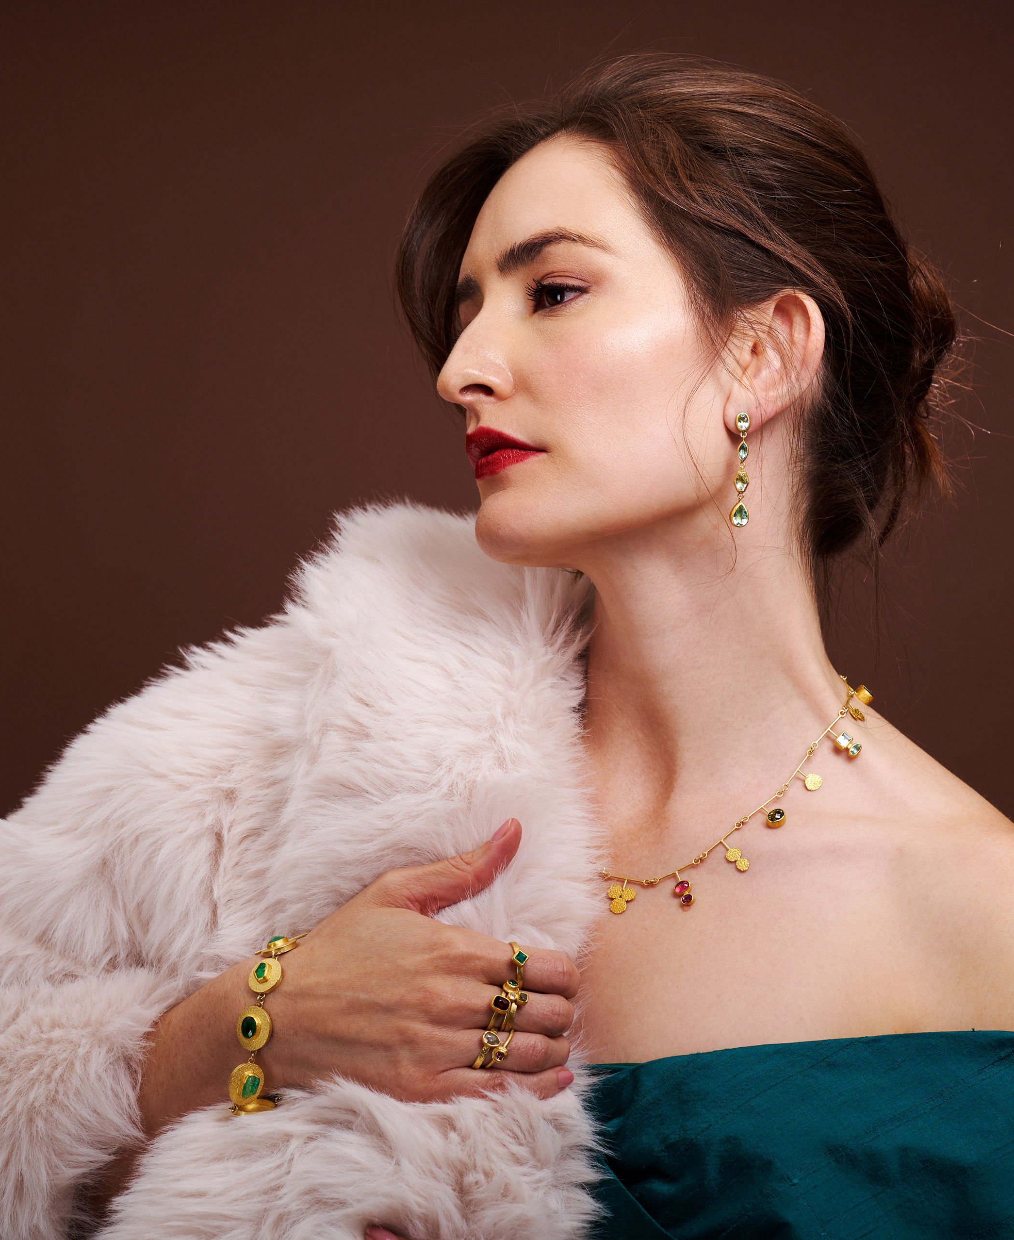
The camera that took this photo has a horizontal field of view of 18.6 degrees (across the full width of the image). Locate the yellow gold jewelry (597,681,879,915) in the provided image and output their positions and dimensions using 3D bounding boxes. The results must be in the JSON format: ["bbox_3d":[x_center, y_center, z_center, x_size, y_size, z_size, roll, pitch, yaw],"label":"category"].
[{"bbox_3d":[0.086,0.071,1.395,0.160,0.112,0.130,0,0,25],"label":"yellow gold jewelry"}]

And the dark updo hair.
[{"bbox_3d":[0.077,-0.140,1.400,0.240,0.228,0.180,4,-5,-30],"label":"dark updo hair"}]

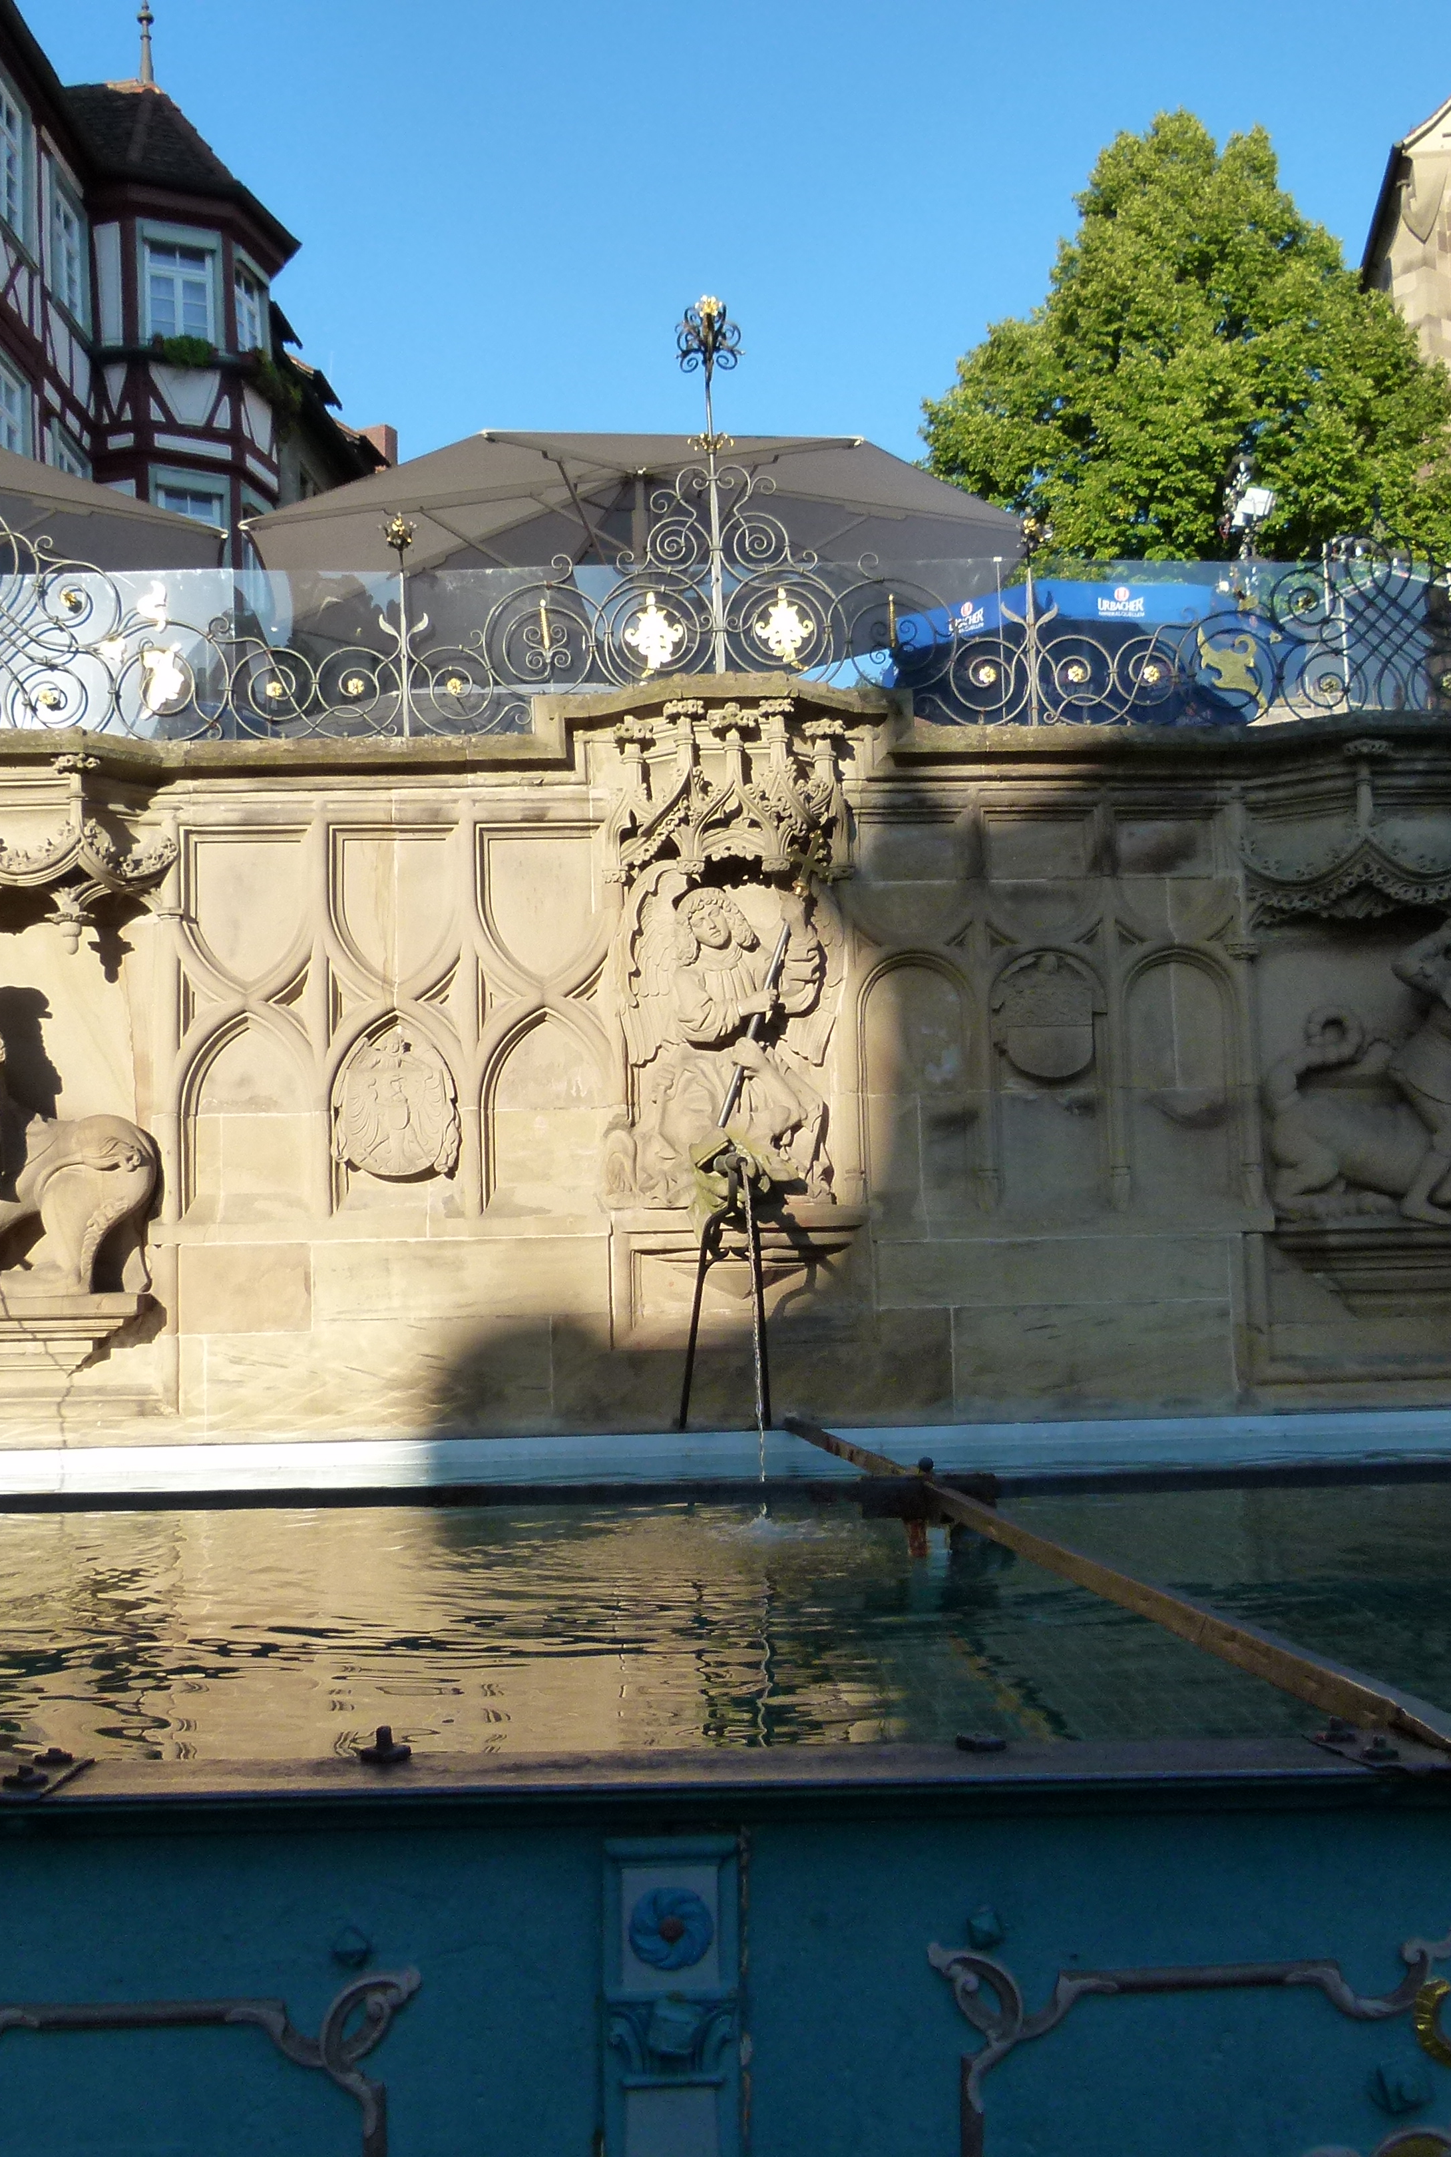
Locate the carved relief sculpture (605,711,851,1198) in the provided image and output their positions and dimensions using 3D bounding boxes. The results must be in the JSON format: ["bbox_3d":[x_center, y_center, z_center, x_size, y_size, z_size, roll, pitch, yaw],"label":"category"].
[{"bbox_3d":[-0.016,-0.427,7.244,0.803,1.738,0.400,-1,-6,-2],"label":"carved relief sculpture"}]

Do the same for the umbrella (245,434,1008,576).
[{"bbox_3d":[-0.499,-1.916,11.623,4.250,2.950,4.250,-1,-6,-2],"label":"umbrella"}]

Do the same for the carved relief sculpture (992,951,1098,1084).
[{"bbox_3d":[1.135,-0.215,7.396,0.370,0.465,0.100,-1,-6,-2],"label":"carved relief sculpture"}]

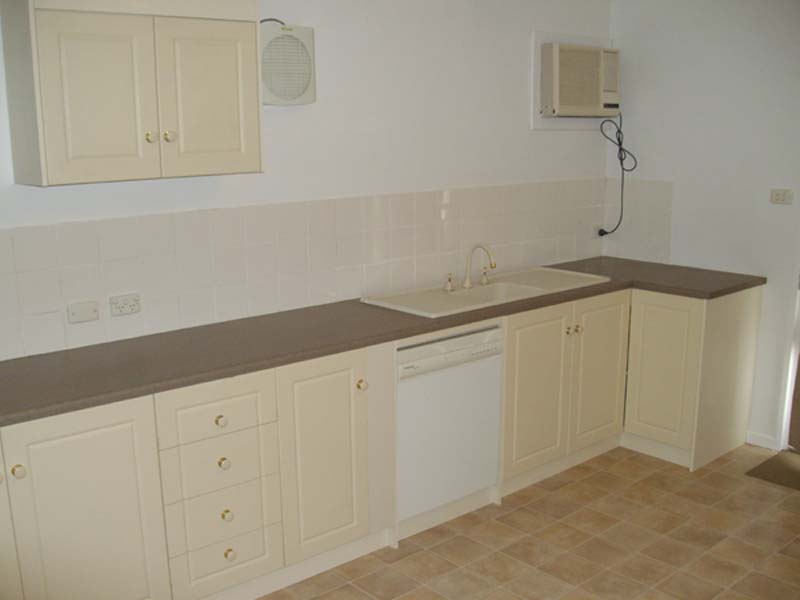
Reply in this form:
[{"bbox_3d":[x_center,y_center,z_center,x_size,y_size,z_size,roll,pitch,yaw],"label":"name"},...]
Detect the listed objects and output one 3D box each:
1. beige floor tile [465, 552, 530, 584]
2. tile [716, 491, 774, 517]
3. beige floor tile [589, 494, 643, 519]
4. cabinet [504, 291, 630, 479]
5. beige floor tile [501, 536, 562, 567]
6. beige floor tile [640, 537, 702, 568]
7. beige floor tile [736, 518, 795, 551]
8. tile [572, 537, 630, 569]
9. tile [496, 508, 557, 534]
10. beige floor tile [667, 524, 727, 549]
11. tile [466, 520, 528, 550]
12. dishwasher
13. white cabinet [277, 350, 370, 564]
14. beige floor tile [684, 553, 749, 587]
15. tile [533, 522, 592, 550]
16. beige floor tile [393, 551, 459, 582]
[{"bbox_3d":[0.385,1.051,3.250,0.203,0.010,0.196,-10,15,-41],"label":"beige floor tile"},{"bbox_3d":[1.549,0.927,3.743,0.209,0.010,0.187,-10,15,-41],"label":"tile"},{"bbox_3d":[0.990,0.946,3.783,0.203,0.010,0.196,-10,15,-41],"label":"beige floor tile"},{"bbox_3d":[0.631,0.348,4.202,0.935,0.757,0.560,-10,15,-40],"label":"cabinet"},{"bbox_3d":[0.533,1.020,3.374,0.195,0.010,0.195,-10,15,-40],"label":"beige floor tile"},{"bbox_3d":[1.082,1.013,3.327,0.196,0.010,0.184,-10,15,-41],"label":"beige floor tile"},{"bbox_3d":[1.521,0.990,3.470,0.195,0.010,0.195,-10,15,-40],"label":"beige floor tile"},{"bbox_3d":[0.819,1.026,3.373,0.203,0.010,0.196,-10,15,-41],"label":"tile"},{"bbox_3d":[0.556,0.972,3.660,0.203,0.010,0.196,-10,15,-41],"label":"tile"},{"bbox_3d":[1.242,0.991,3.481,0.195,0.010,0.195,-10,15,-40],"label":"beige floor tile"},{"bbox_3d":[0.405,0.998,3.526,0.203,0.010,0.196,-10,15,-41],"label":"tile"},{"bbox_3d":[0.032,0.495,3.678,0.597,0.783,0.566,-10,15,-40],"label":"dishwasher"},{"bbox_3d":[-0.462,0.542,3.289,0.404,0.754,0.570,-10,15,-41],"label":"white cabinet"},{"bbox_3d":[1.212,1.039,3.191,0.192,0.010,0.185,-10,15,-41],"label":"beige floor tile"},{"bbox_3d":[0.687,0.999,3.517,0.203,0.010,0.196,-10,15,-41],"label":"tile"},{"bbox_3d":[0.096,1.038,3.234,0.188,0.010,0.191,-10,15,-41],"label":"beige floor tile"}]

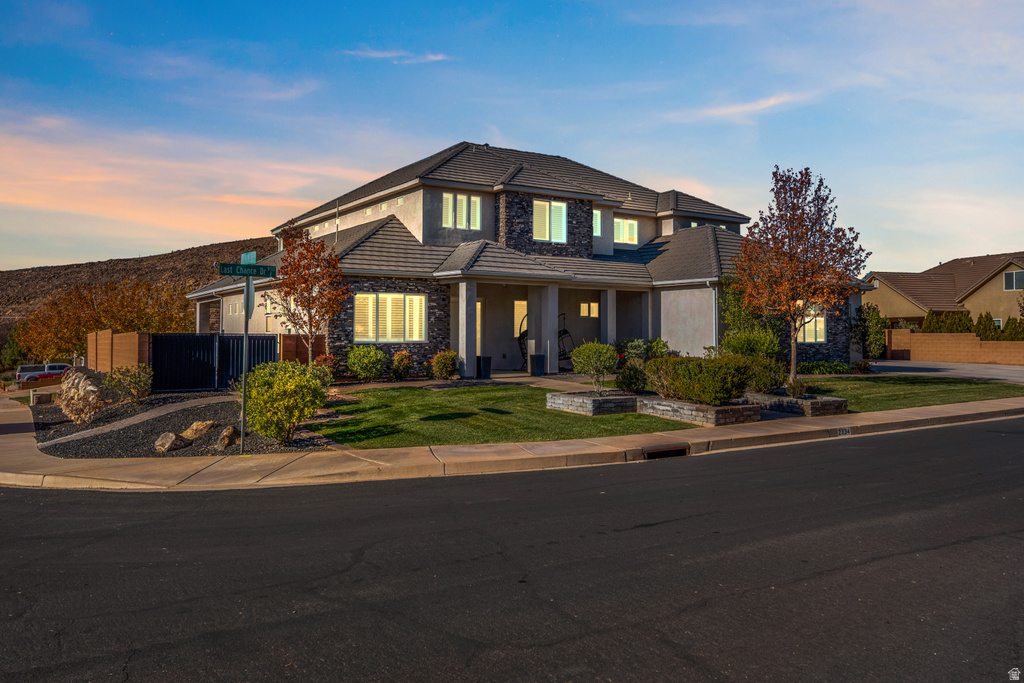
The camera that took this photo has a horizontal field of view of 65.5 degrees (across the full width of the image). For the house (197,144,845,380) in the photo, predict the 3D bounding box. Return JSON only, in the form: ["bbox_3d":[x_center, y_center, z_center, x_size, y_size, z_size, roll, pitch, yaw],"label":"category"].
[{"bbox_3d":[0.022,-3.742,34.883,22.600,9.900,20.600,0,0,-34],"label":"house"}]

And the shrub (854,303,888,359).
[{"bbox_3d":[15.350,-0.370,34.000,1.500,2.600,1.500,0,0,-35],"label":"shrub"}]

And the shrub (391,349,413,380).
[{"bbox_3d":[-3.410,0.730,24.600,0.690,1.000,0.680,0,0,0],"label":"shrub"}]

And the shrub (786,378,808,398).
[{"bbox_3d":[6.880,1.145,19.200,0.520,0.480,0.500,0,0,-35],"label":"shrub"}]

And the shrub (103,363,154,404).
[{"bbox_3d":[-9.896,1.120,20.500,1.290,1.060,1.290,0,0,-34],"label":"shrub"}]

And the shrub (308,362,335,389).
[{"bbox_3d":[-4.927,0.905,20.600,0.670,0.720,0.670,0,0,-34],"label":"shrub"}]

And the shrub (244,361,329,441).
[{"bbox_3d":[-3.924,1.040,13.800,1.420,1.420,1.420,0,0,-34],"label":"shrub"}]

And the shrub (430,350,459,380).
[{"bbox_3d":[-2.120,0.770,25.000,0.880,0.950,0.850,0,0,0],"label":"shrub"}]

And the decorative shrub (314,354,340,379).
[{"bbox_3d":[-5.444,0.767,23.500,0.770,0.770,0.770,0,0,-34],"label":"decorative shrub"}]

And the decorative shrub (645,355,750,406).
[{"bbox_3d":[4.000,0.830,17.250,1.400,1.060,2.050,0,0,-35],"label":"decorative shrub"}]

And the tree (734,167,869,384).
[{"bbox_3d":[9.305,-2.121,25.600,4.310,7.010,4.310,0,0,-34],"label":"tree"}]

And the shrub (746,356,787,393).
[{"bbox_3d":[6.360,0.850,20.000,1.100,0.930,1.100,0,0,-35],"label":"shrub"}]

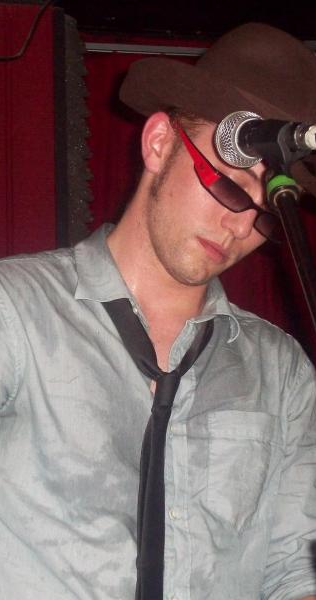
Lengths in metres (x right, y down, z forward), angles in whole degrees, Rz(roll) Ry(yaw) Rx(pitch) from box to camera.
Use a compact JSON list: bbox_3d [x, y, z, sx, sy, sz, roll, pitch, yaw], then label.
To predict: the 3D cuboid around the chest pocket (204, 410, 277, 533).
[{"bbox_3d":[0.087,0.180,1.890,0.100,0.130,0.025,7,-5,-40],"label":"chest pocket"}]

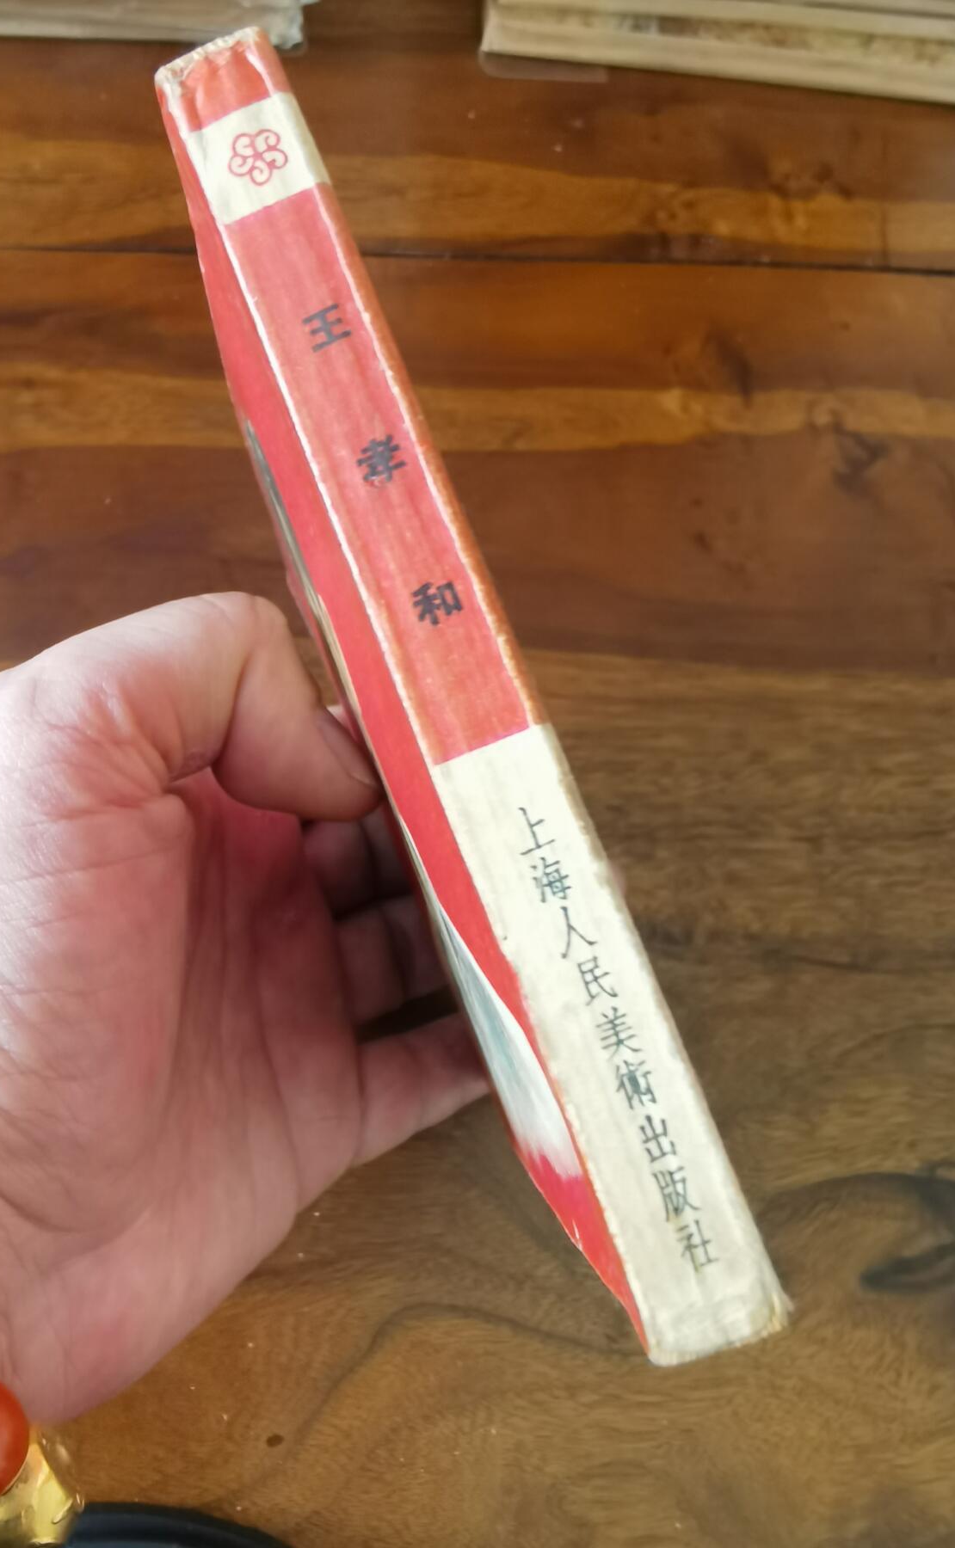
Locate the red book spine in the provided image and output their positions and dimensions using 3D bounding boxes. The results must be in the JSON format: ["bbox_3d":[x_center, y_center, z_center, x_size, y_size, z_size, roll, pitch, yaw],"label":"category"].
[{"bbox_3d":[-0.006,0.001,0.153,0.011,0.128,0.105,-21,82,-6],"label":"red book spine"}]

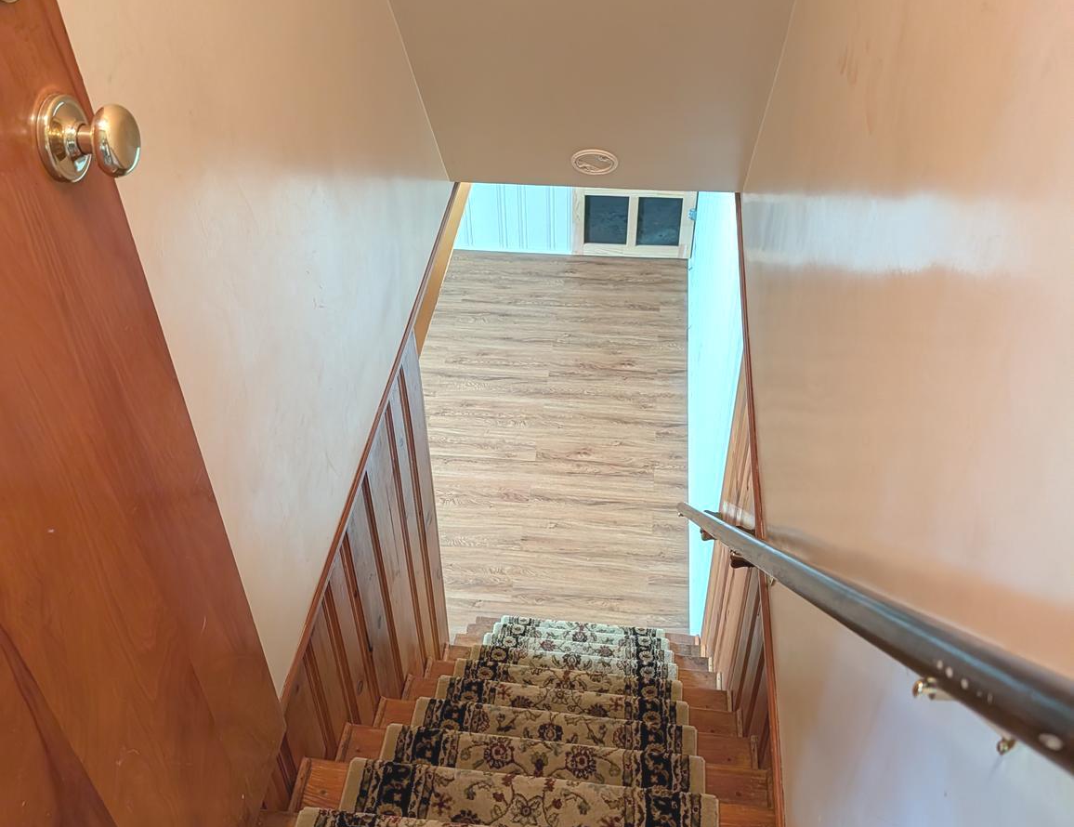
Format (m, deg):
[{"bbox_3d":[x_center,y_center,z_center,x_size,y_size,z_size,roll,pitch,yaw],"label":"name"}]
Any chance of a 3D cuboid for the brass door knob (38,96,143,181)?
[{"bbox_3d":[-0.342,-0.213,0.772,0.059,0.067,0.067,3,40,4],"label":"brass door knob"}]

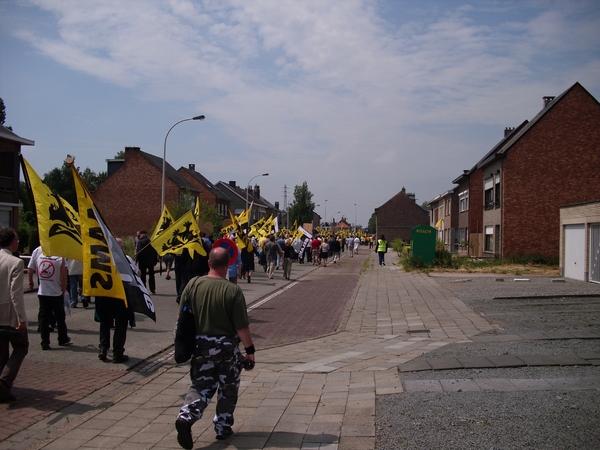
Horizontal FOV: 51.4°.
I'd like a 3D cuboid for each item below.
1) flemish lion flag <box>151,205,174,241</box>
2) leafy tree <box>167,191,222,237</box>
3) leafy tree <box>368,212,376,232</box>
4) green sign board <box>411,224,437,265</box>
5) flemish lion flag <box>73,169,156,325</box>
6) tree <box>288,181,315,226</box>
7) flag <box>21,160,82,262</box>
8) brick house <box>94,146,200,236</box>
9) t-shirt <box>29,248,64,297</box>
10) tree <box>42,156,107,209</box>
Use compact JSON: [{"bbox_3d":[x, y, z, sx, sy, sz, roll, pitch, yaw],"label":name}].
[{"bbox_3d":[-3.828,-0.070,17.500,0.800,1.050,0.350,0,-1,0],"label":"flemish lion flag"},{"bbox_3d":[-8.077,-0.067,48.000,3.800,5.200,3.800,0,-1,7],"label":"leafy tree"},{"bbox_3d":[13.731,0.756,112.000,3.600,6.000,3.600,0,-1,7],"label":"leafy tree"},{"bbox_3d":[7.182,1.234,36.200,1.320,2.300,1.200,0,-1,7],"label":"green sign board"},{"bbox_3d":[-2.511,0.236,8.400,1.100,2.000,0.500,0,-1,0],"label":"flemish lion flag"},{"bbox_3d":[0.311,-1.751,97.000,4.100,10.500,4.100,0,-1,7],"label":"tree"},{"bbox_3d":[-3.696,-0.246,9.300,0.900,1.500,0.450,1,-1,-11],"label":"flag"},{"bbox_3d":[-14.505,-2.086,60.903,8.400,9.600,6.900,0,-1,7],"label":"brick house"},{"bbox_3d":[-3.973,0.746,9.800,0.520,0.740,0.300,0,-1,7],"label":"t-shirt"},{"bbox_3d":[-23.851,-2.313,66.000,6.000,9.800,6.000,0,-1,7],"label":"tree"}]

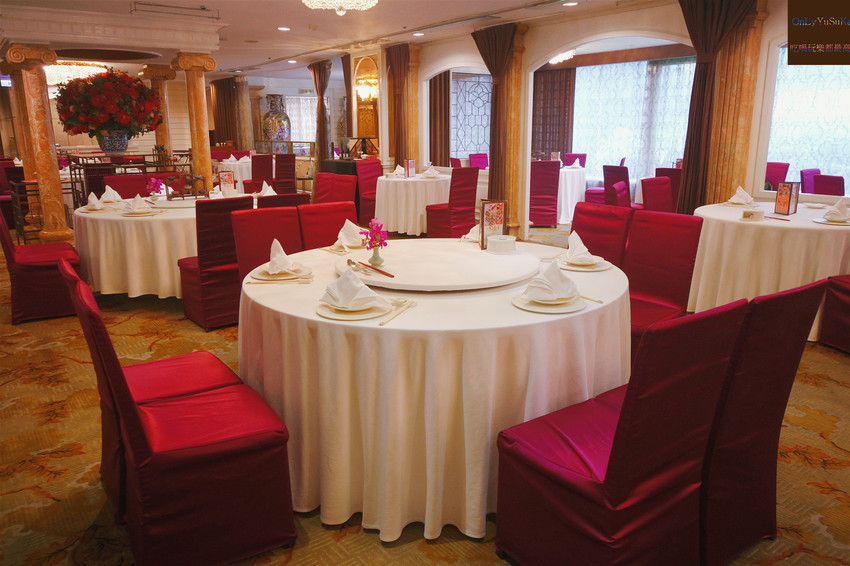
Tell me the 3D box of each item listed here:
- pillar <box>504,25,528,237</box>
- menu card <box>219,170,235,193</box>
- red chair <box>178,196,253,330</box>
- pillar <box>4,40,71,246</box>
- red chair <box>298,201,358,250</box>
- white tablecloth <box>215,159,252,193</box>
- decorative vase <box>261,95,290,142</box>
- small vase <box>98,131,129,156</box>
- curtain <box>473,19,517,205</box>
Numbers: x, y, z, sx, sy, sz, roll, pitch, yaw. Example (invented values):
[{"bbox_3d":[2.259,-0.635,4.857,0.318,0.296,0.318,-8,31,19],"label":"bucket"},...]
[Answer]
[{"bbox_3d":[1.129,-1.895,8.265,0.307,2.634,0.461,-10,17,-35],"label":"pillar"},{"bbox_3d":[-1.851,-0.913,5.917,0.125,0.237,0.100,0,14,3],"label":"menu card"},{"bbox_3d":[-1.613,-0.187,4.907,0.420,0.955,0.490,-12,18,-38],"label":"red chair"},{"bbox_3d":[-4.905,-1.750,8.225,0.600,2.460,0.550,-11,17,-36],"label":"pillar"},{"bbox_3d":[-0.487,0.013,4.086,0.430,0.990,0.540,-10,16,-33],"label":"red chair"},{"bbox_3d":[-3.974,-2.316,14.347,1.650,0.740,1.650,-1,14,0],"label":"white tablecloth"},{"bbox_3d":[-3.360,-3.564,14.456,0.620,1.420,0.620,-4,15,-14],"label":"decorative vase"},{"bbox_3d":[-4.285,-1.936,8.779,0.390,0.360,0.390,-7,15,-25],"label":"small vase"},{"bbox_3d":[0.848,-1.738,7.812,0.600,2.620,0.200,11,18,41],"label":"curtain"}]

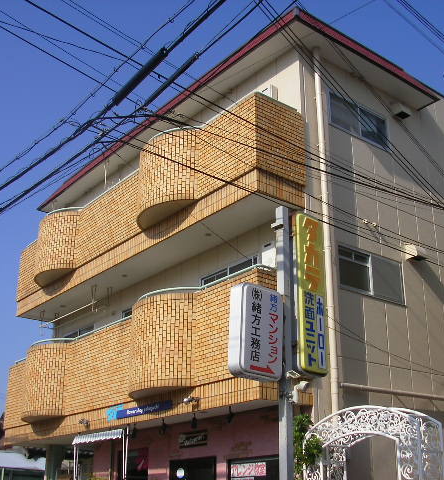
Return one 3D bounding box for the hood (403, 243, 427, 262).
[{"bbox_3d":[3.562,0.211,12.880,0.290,0.330,0.260,16,-26,-35],"label":"hood"}]

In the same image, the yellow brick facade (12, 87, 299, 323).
[{"bbox_3d":[-2.139,-0.171,14.950,1.550,1.800,9.570,16,-26,-35],"label":"yellow brick facade"}]

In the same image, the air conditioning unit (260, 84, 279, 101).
[{"bbox_3d":[0.841,-2.491,12.879,0.201,0.600,0.380,16,-26,-35],"label":"air conditioning unit"}]

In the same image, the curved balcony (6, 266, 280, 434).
[{"bbox_3d":[-2.134,2.693,13.829,1.550,1.990,9.500,16,-26,-35],"label":"curved balcony"}]

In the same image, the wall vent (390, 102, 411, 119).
[{"bbox_3d":[3.607,-2.606,14.010,0.300,0.300,0.250,16,-26,-35],"label":"wall vent"}]

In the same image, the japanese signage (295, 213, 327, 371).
[{"bbox_3d":[1.111,0.666,8.923,0.430,2.040,0.130,16,-26,-35],"label":"japanese signage"}]

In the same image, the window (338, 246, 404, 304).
[{"bbox_3d":[2.583,0.632,12.129,1.690,0.780,0.100,16,-26,-35],"label":"window"}]

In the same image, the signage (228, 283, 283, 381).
[{"bbox_3d":[0.407,1.088,8.201,0.620,1.090,0.220,16,-26,-35],"label":"signage"}]

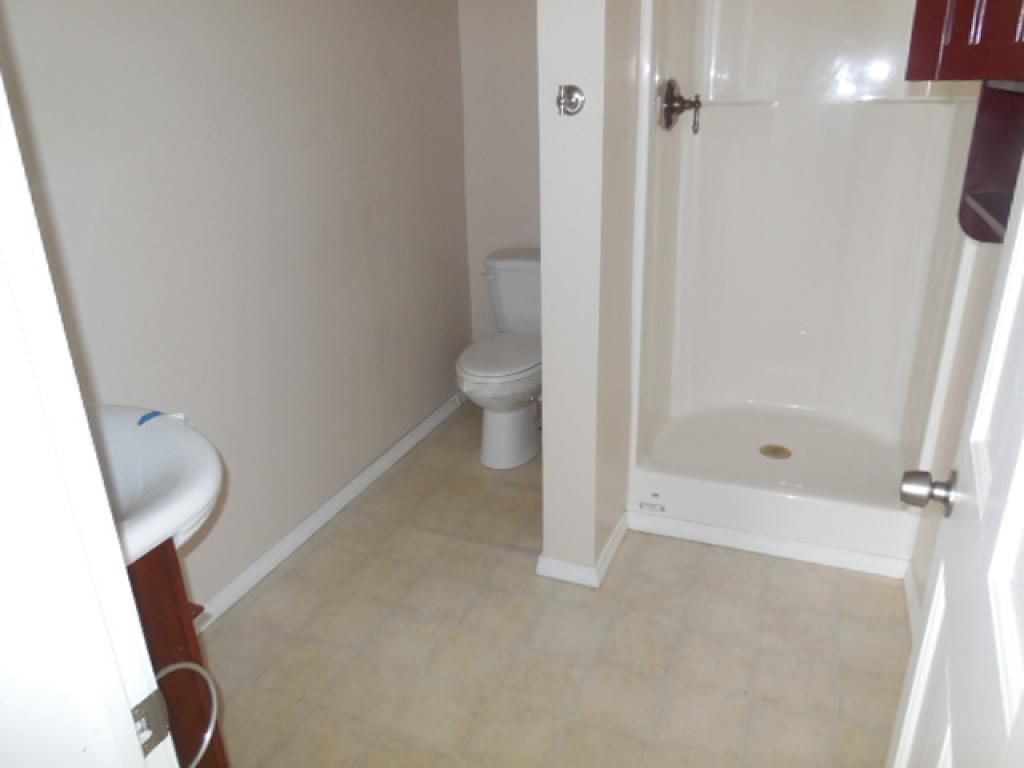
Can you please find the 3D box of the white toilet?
[{"bbox_3d":[0.017,-0.111,3.041,0.430,0.730,0.750,7,23,21],"label":"white toilet"}]

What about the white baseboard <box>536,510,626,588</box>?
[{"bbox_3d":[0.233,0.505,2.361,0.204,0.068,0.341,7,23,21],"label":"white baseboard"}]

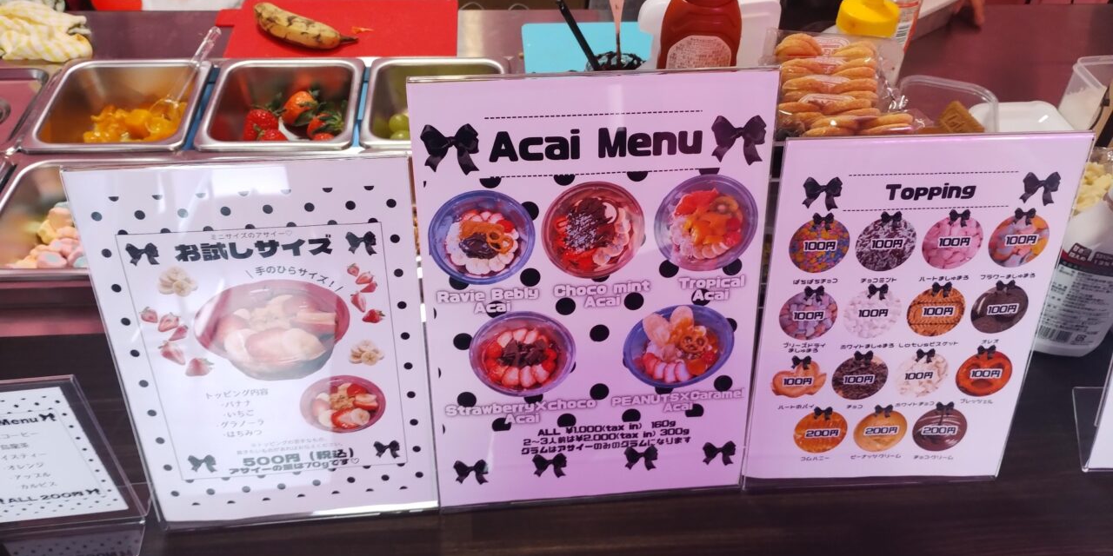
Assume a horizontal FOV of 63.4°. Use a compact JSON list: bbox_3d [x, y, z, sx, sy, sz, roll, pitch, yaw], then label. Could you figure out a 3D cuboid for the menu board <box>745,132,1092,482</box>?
[{"bbox_3d":[0.222,0.032,0.579,0.184,0.250,0.072,-1,44,-3],"label":"menu board"}]

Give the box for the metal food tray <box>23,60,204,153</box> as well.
[{"bbox_3d":[-0.459,-0.148,0.985,0.161,0.100,0.176,-1,44,-3],"label":"metal food tray"}]

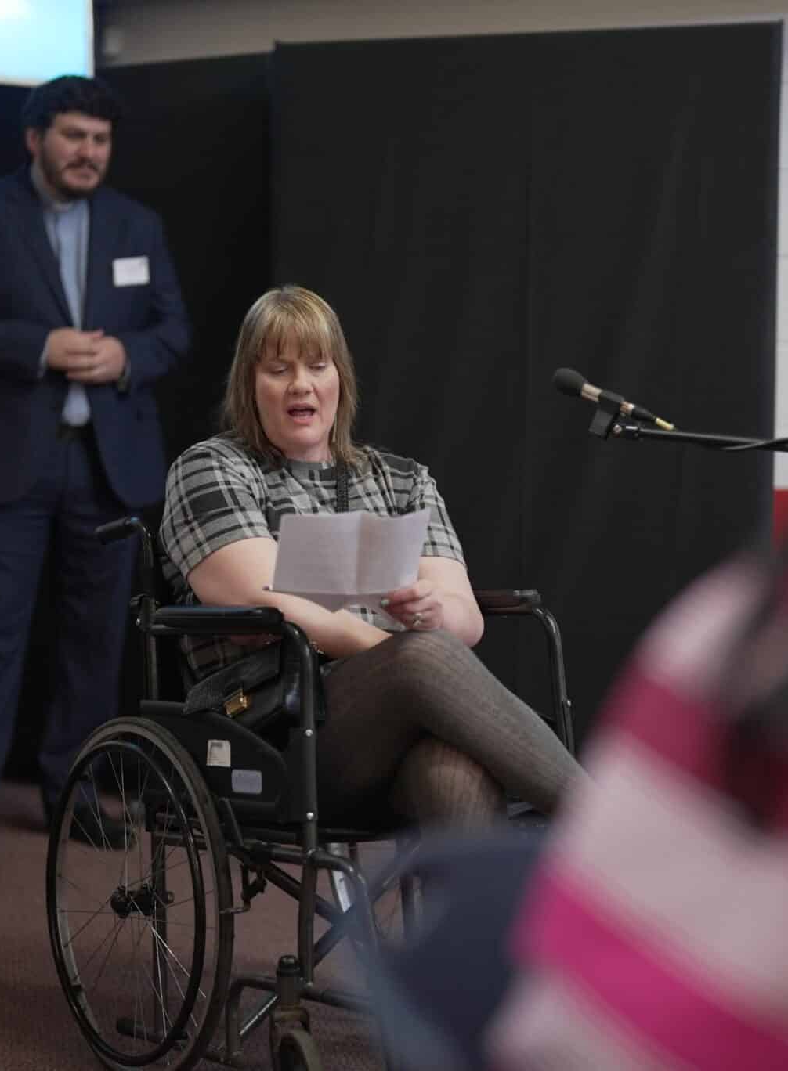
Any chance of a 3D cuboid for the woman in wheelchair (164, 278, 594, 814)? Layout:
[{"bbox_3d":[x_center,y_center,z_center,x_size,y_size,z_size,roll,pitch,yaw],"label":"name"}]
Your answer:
[{"bbox_3d":[0.015,0.209,3.504,0.580,1.190,0.780,-2,5,-35],"label":"woman in wheelchair"}]

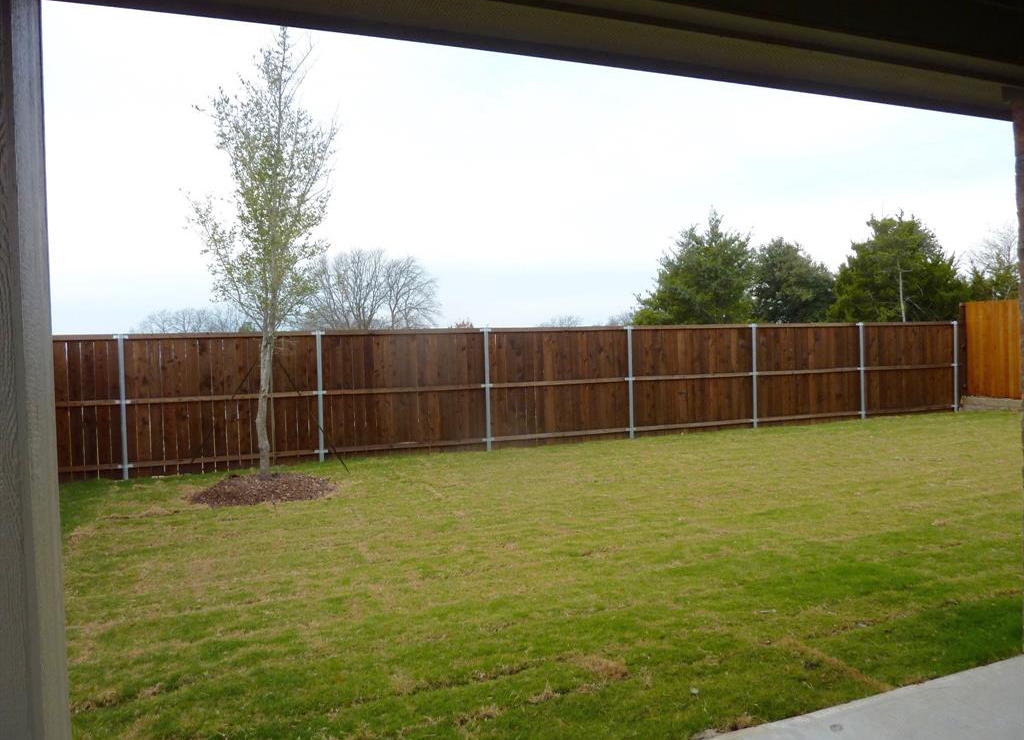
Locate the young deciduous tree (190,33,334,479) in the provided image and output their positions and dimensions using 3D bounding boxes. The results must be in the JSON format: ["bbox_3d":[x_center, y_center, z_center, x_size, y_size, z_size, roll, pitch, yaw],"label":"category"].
[{"bbox_3d":[-2.842,-1.395,8.492,1.750,5.230,1.650,-2,1,0],"label":"young deciduous tree"}]

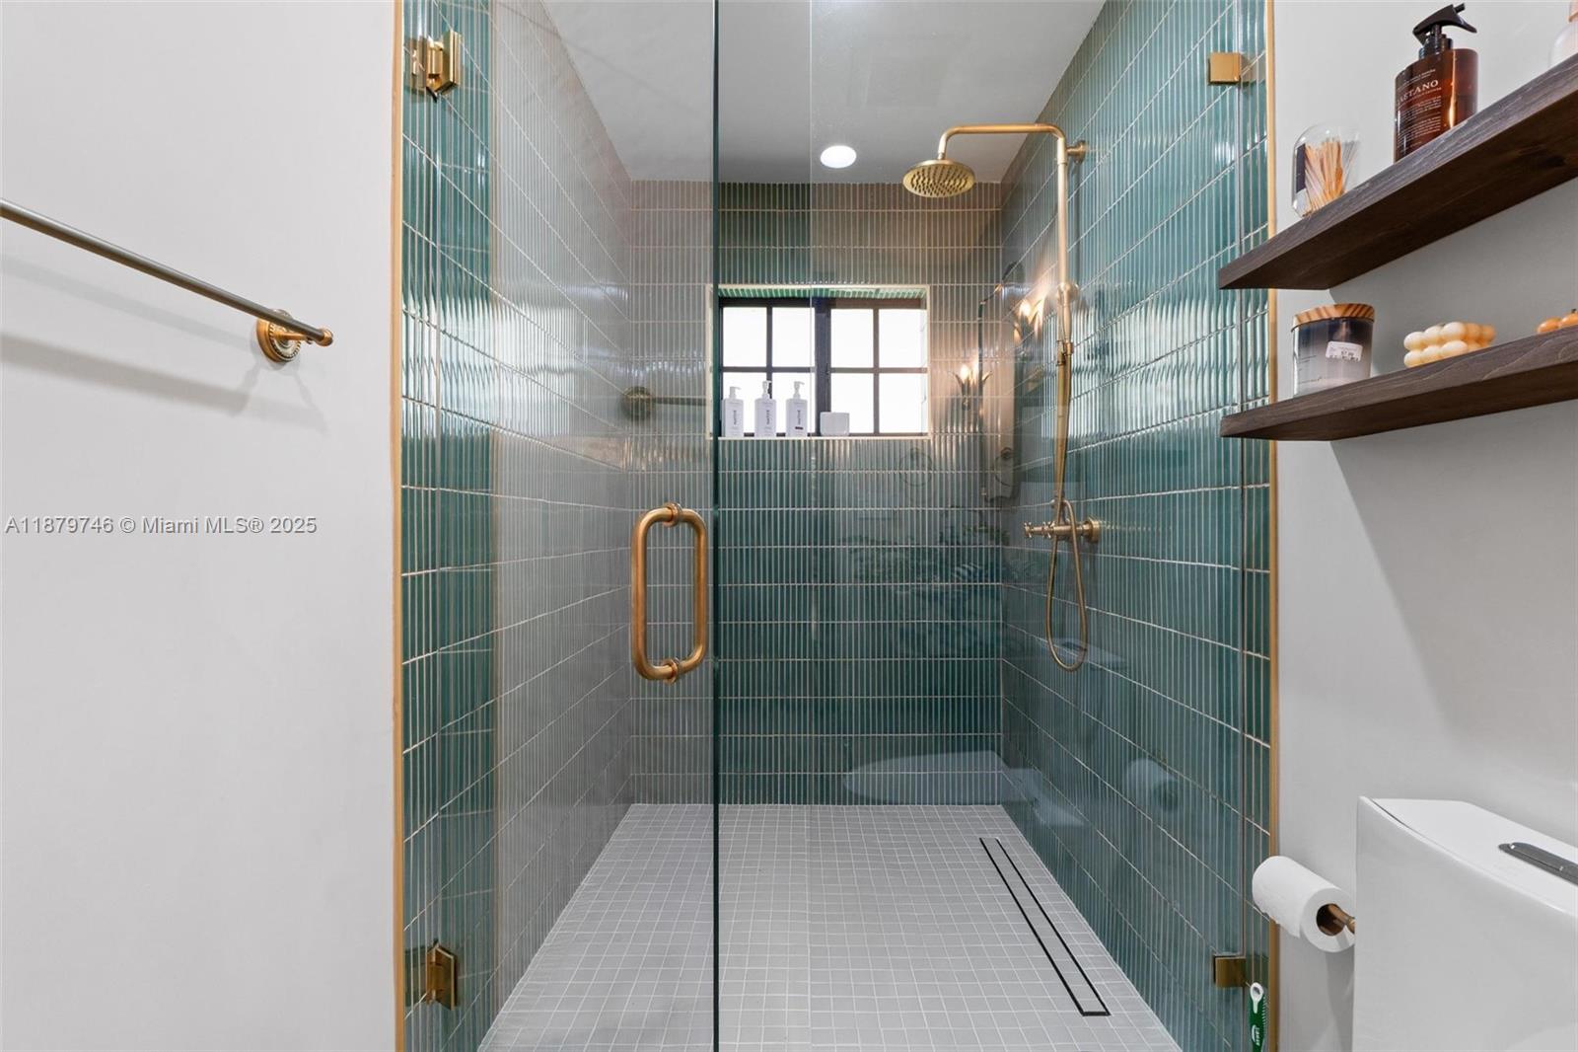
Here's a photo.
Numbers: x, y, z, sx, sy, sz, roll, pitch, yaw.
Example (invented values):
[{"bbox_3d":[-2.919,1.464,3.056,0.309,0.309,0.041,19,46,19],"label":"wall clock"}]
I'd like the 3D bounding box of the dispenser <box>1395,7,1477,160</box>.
[{"bbox_3d":[0.704,-0.473,0.716,0.067,0.177,0.067,0,0,-30],"label":"dispenser"}]

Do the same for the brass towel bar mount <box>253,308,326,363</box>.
[{"bbox_3d":[-0.611,-0.234,0.818,0.057,0.067,0.066,0,0,1],"label":"brass towel bar mount"}]

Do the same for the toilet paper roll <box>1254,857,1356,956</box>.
[{"bbox_3d":[0.740,0.536,0.935,0.089,0.089,0.098,0,0,1],"label":"toilet paper roll"}]

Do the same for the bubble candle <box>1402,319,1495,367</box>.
[{"bbox_3d":[0.737,-0.195,0.734,0.062,0.062,0.062,0,0,-8],"label":"bubble candle"}]

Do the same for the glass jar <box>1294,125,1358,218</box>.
[{"bbox_3d":[0.690,-0.447,0.848,0.068,0.128,0.068,0,0,0],"label":"glass jar"}]

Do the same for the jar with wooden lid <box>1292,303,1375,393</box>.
[{"bbox_3d":[0.700,-0.218,0.847,0.082,0.110,0.082,0,0,0],"label":"jar with wooden lid"}]

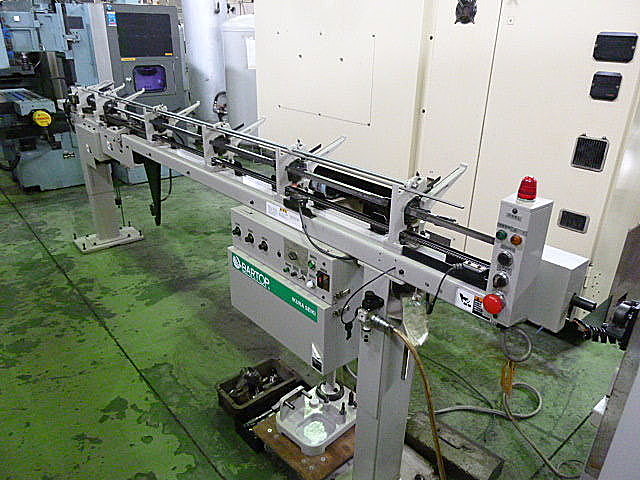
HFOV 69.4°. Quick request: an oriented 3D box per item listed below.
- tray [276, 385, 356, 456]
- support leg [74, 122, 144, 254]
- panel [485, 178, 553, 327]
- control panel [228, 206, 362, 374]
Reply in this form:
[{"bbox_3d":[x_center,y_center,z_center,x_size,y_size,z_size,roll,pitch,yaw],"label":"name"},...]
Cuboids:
[{"bbox_3d":[0.024,0.698,1.858,0.320,0.090,0.235,-16,28,-36],"label":"tray"},{"bbox_3d":[-1.683,-0.418,3.548,0.460,0.905,0.312,-16,28,-36],"label":"support leg"},{"bbox_3d":[0.386,0.025,0.911,0.123,0.291,0.060,-16,28,-36],"label":"panel"},{"bbox_3d":[-0.087,0.125,1.505,0.190,0.352,0.554,-16,28,-36],"label":"control panel"}]

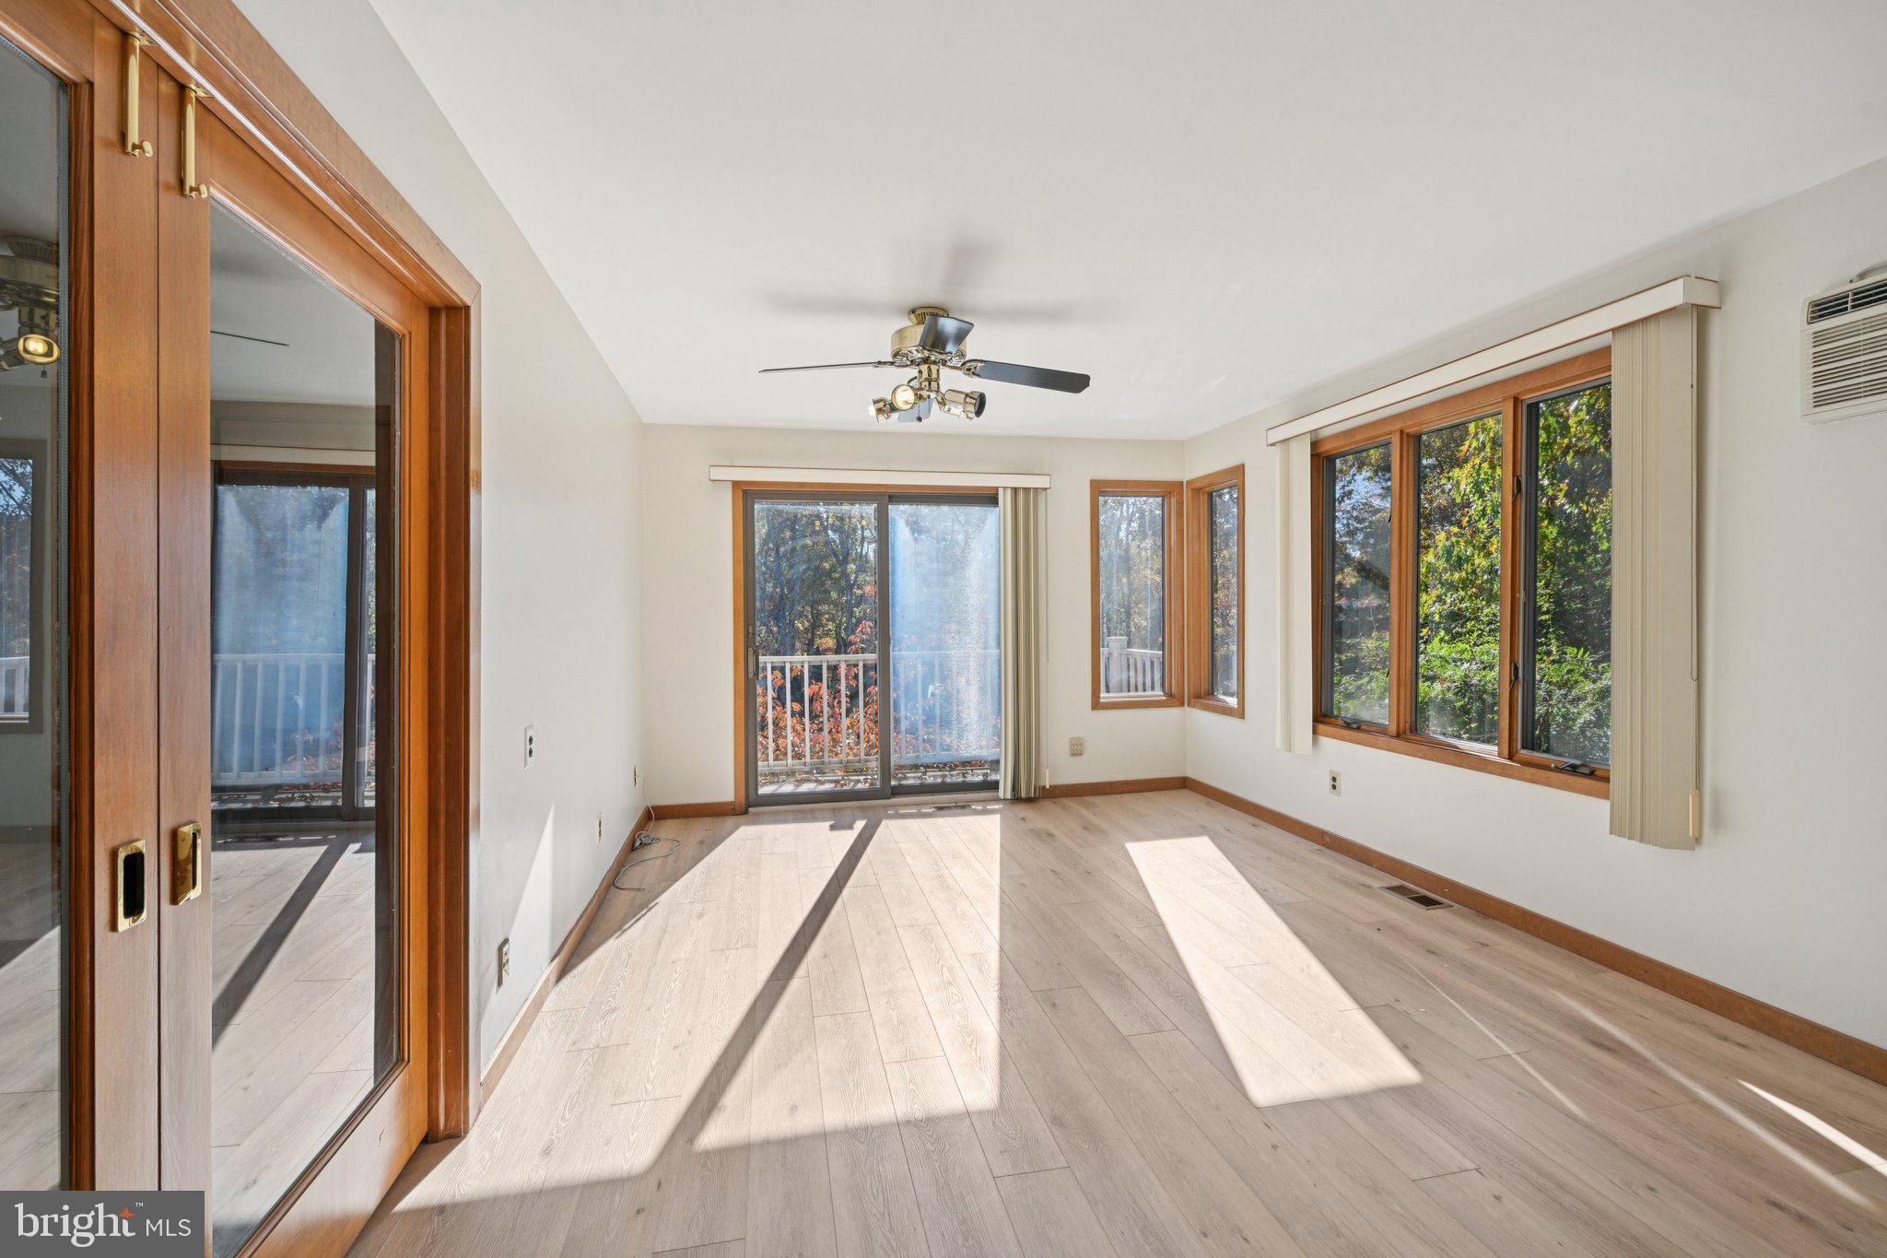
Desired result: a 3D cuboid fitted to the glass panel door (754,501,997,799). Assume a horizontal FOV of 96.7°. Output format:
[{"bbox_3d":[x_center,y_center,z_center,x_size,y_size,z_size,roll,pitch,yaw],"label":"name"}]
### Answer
[{"bbox_3d":[-0.417,0.107,5.512,1.880,2.120,0.120,-1,1,-12],"label":"glass panel door"}]

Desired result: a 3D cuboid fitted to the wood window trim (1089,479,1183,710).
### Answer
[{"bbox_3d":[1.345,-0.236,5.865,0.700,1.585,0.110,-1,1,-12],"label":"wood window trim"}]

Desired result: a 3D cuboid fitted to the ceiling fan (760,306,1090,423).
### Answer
[{"bbox_3d":[-0.059,-1.029,3.291,1.300,0.420,1.300,0,1,-8],"label":"ceiling fan"}]

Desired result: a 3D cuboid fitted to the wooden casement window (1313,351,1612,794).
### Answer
[{"bbox_3d":[2.210,-0.205,3.645,0.110,1.585,1.830,-1,1,-12],"label":"wooden casement window"}]

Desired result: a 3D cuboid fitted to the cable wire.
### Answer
[{"bbox_3d":[-1.501,1.165,4.283,0.240,0.060,0.920,-1,1,-12],"label":"cable wire"}]

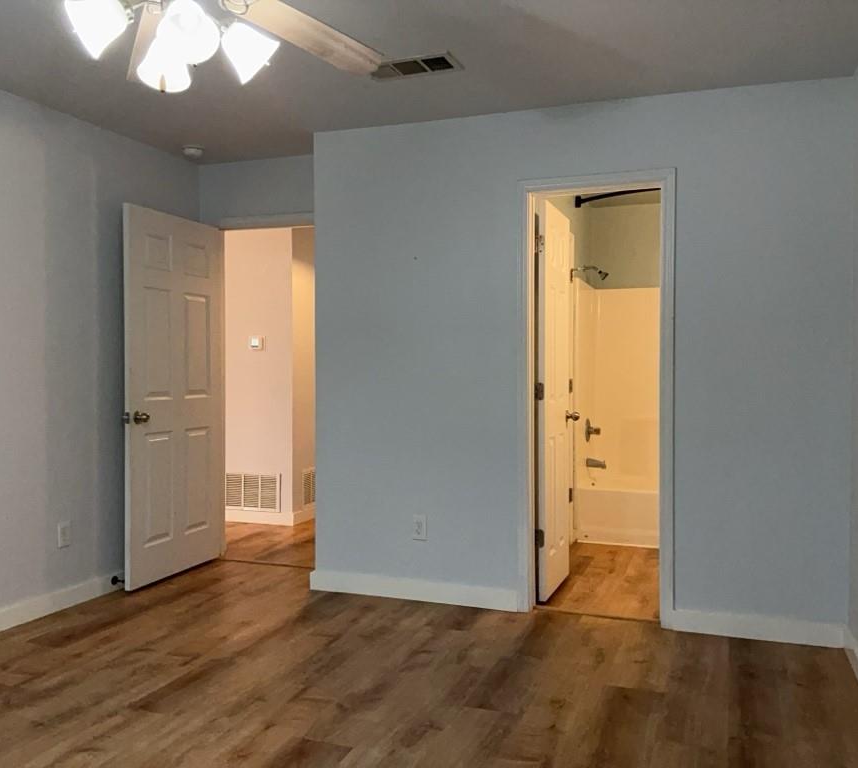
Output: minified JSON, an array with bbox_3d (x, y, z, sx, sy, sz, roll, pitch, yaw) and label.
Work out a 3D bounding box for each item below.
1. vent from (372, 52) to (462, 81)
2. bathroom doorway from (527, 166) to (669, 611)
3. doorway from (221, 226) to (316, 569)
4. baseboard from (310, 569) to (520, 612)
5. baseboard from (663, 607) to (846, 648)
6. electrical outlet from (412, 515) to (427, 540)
[{"bbox_3d":[-0.079,-1.304,3.307,0.401,0.022,0.205,1,1,21],"label":"vent"},{"bbox_3d":[0.808,0.093,3.819,0.640,2.056,0.135,1,1,21],"label":"bathroom doorway"},{"bbox_3d":[-0.898,0.081,4.821,0.780,2.036,0.130,1,1,21],"label":"doorway"},{"bbox_3d":[-0.099,1.061,4.112,1.159,0.105,0.020,1,1,21],"label":"baseboard"},{"bbox_3d":[1.432,1.075,3.537,0.737,0.107,0.020,1,1,21],"label":"baseboard"},{"bbox_3d":[-0.048,0.740,4.094,0.080,0.128,0.016,1,1,21],"label":"electrical outlet"}]

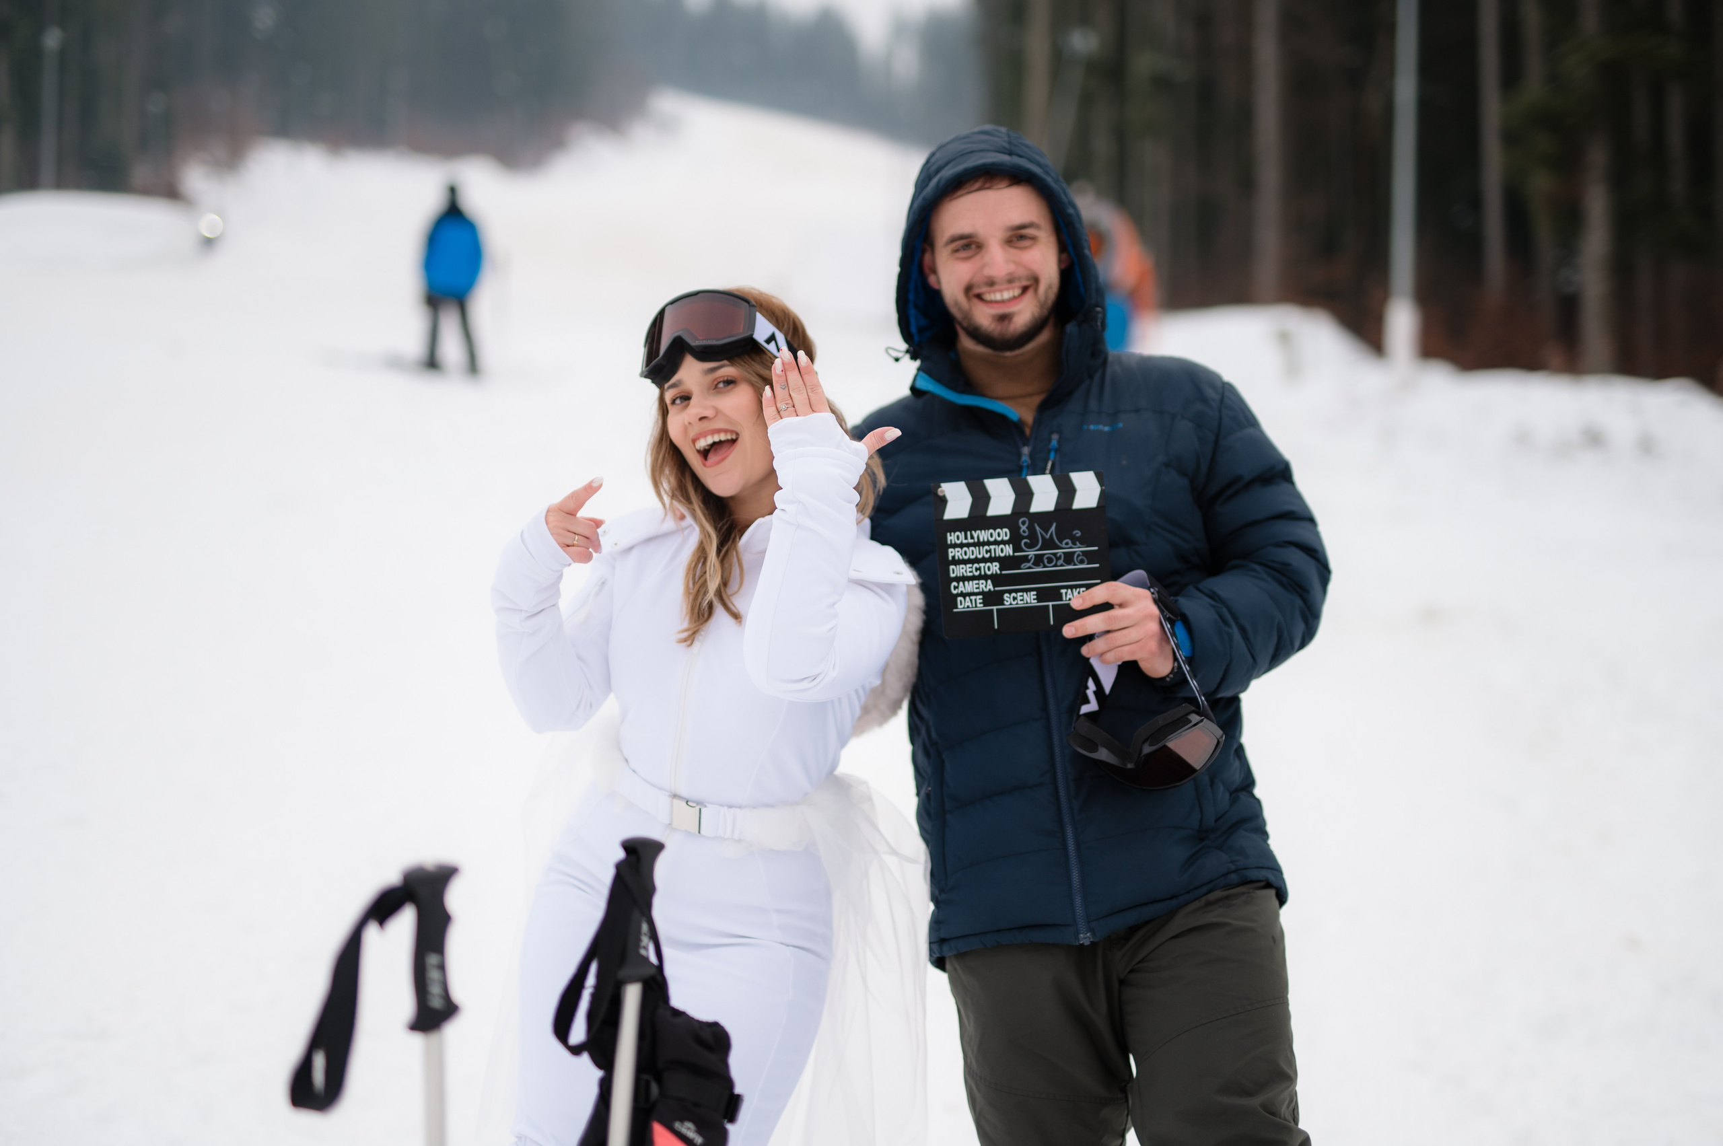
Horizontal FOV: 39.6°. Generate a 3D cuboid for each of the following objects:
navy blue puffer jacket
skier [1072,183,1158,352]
[{"bbox_3d":[0.262,-0.030,2.790,0.580,0.970,0.420,-2,1,10],"label":"navy blue puffer jacket"},{"bbox_3d":[1.680,-1.970,17.500,0.780,1.750,0.500,1,1,18],"label":"skier"}]

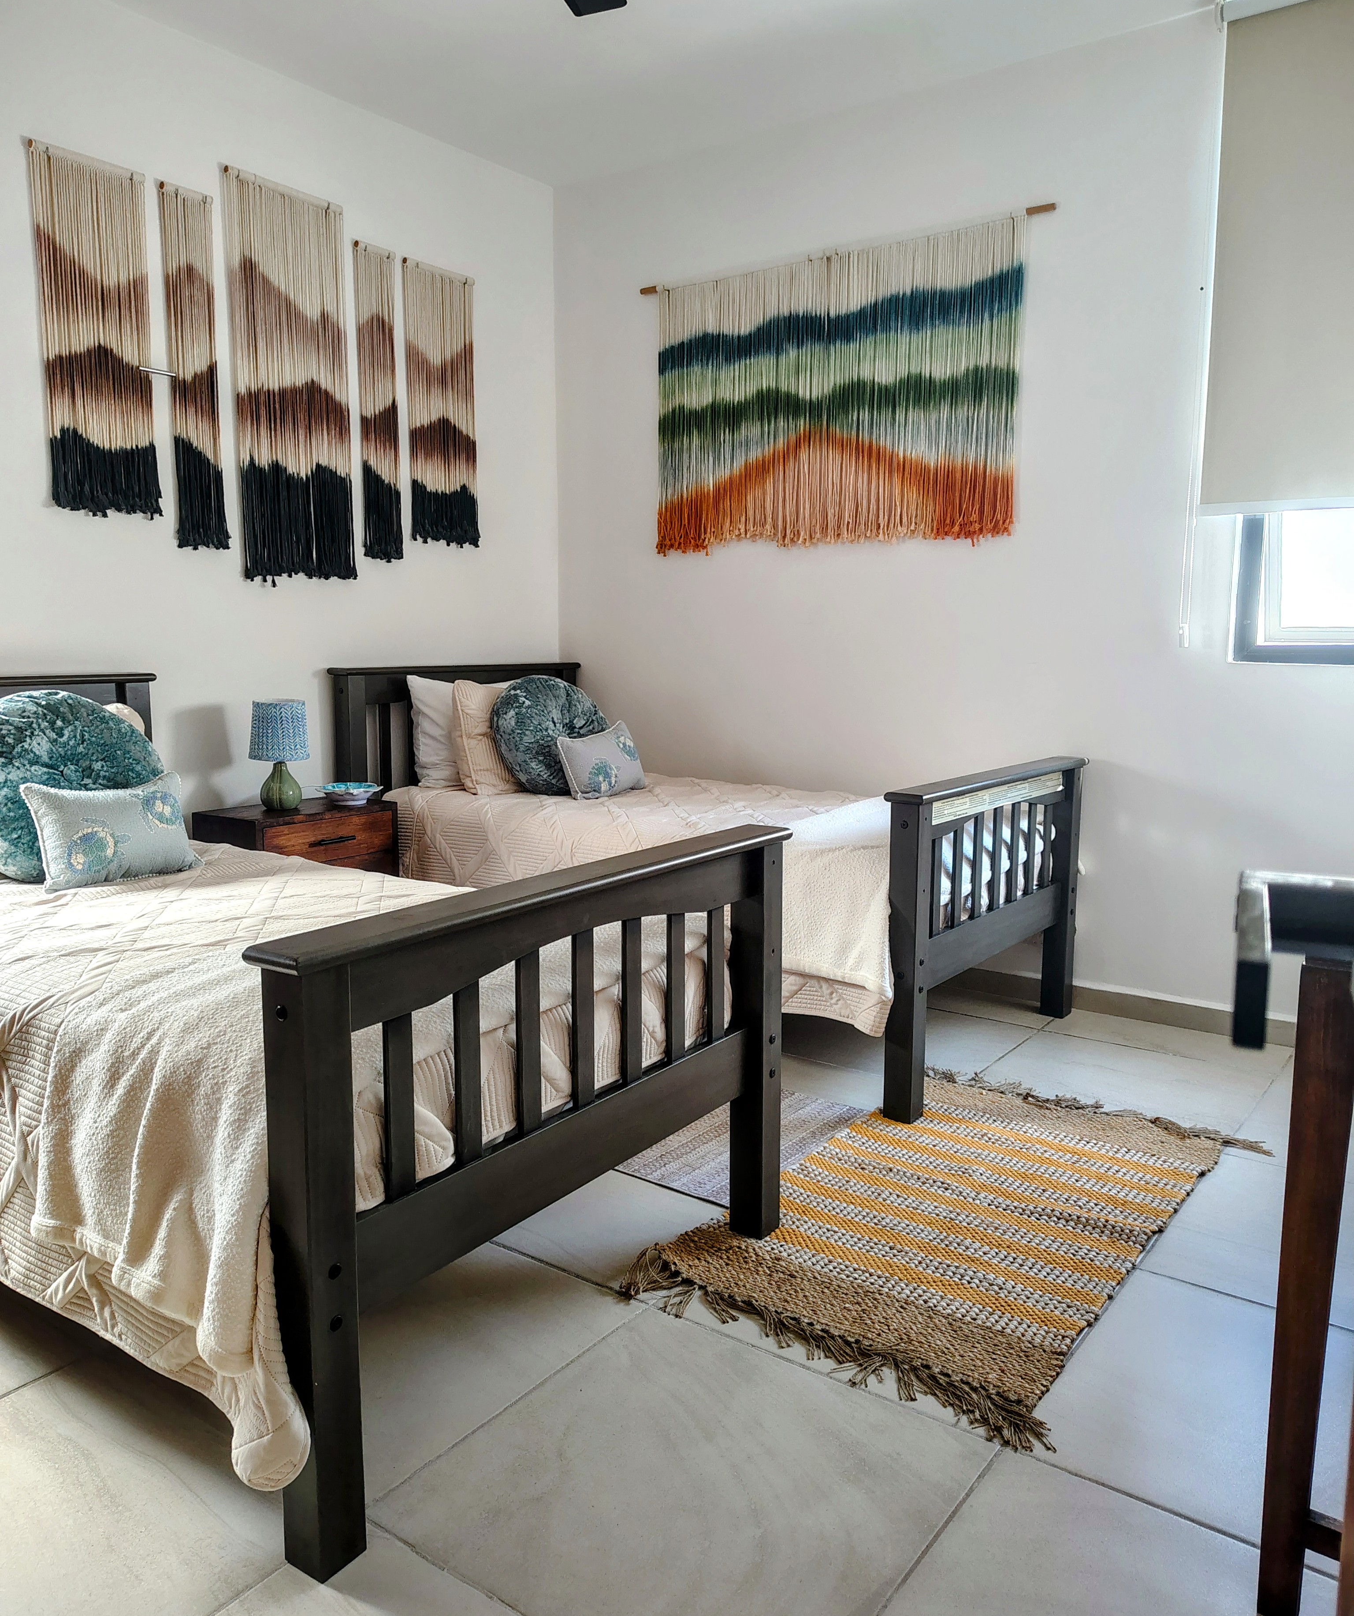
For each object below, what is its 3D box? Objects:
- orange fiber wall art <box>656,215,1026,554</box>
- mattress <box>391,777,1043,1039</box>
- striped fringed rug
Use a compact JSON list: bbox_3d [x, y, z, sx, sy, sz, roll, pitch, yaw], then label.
[{"bbox_3d":[0.447,-1.274,3.944,1.302,0.900,0.030,6,10,36],"label":"orange fiber wall art"},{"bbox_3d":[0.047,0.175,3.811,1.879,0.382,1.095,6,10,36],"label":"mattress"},{"bbox_3d":[0.565,0.756,2.414,0.714,0.013,1.290,6,10,36],"label":"striped fringed rug"}]

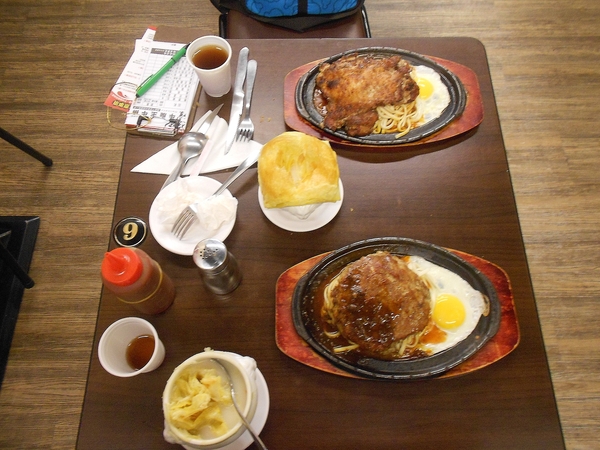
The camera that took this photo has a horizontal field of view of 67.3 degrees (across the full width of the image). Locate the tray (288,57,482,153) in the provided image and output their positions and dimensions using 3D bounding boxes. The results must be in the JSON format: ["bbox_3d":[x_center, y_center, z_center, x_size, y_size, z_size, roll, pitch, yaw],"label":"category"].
[{"bbox_3d":[0.138,-0.209,0.760,0.328,0.023,0.196,-1,69,0],"label":"tray"}]

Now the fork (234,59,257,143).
[{"bbox_3d":[-0.089,-0.220,0.783,0.026,0.018,0.176,2,68,1],"label":"fork"}]

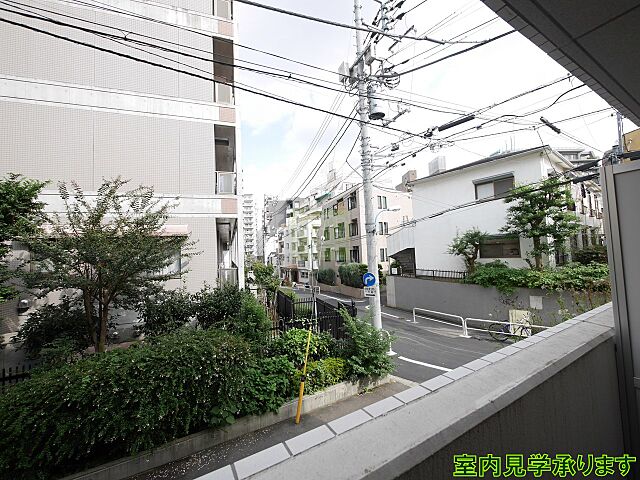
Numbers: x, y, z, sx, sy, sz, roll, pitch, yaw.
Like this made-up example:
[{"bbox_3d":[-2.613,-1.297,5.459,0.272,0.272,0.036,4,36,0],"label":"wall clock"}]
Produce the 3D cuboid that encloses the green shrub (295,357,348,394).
[{"bbox_3d":[0.070,3.770,7.250,1.350,0.820,0.950,-4,-3,25],"label":"green shrub"}]

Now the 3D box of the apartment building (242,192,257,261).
[{"bbox_3d":[-36.984,-3.907,138.000,14.000,37.500,13.000,-2,-3,-13],"label":"apartment building"}]

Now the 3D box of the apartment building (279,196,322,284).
[{"bbox_3d":[-0.200,0.188,45.500,9.000,14.500,14.000,-1,-3,-24],"label":"apartment building"}]

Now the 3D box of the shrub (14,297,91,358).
[{"bbox_3d":[-6.200,2.060,6.100,1.400,1.400,1.200,-2,-3,-18],"label":"shrub"}]

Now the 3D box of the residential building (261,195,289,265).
[{"bbox_3d":[-14.792,-1.504,86.000,11.000,24.000,11.000,-4,-3,30],"label":"residential building"}]

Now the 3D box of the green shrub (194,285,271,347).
[{"bbox_3d":[-2.470,2.130,7.300,1.900,1.650,1.350,-1,-3,-24],"label":"green shrub"}]

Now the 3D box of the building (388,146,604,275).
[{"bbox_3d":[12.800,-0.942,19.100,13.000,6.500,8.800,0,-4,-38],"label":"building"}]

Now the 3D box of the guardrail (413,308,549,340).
[{"bbox_3d":[6.953,4.045,12.152,0.590,0.820,5.910,0,-4,-42],"label":"guardrail"}]

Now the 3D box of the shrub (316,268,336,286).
[{"bbox_3d":[0.780,4.400,30.500,1.600,2.000,3.000,-1,-3,-23],"label":"shrub"}]

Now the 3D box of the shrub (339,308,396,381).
[{"bbox_3d":[1.500,3.330,8.250,1.500,1.900,1.300,-4,-3,24],"label":"shrub"}]

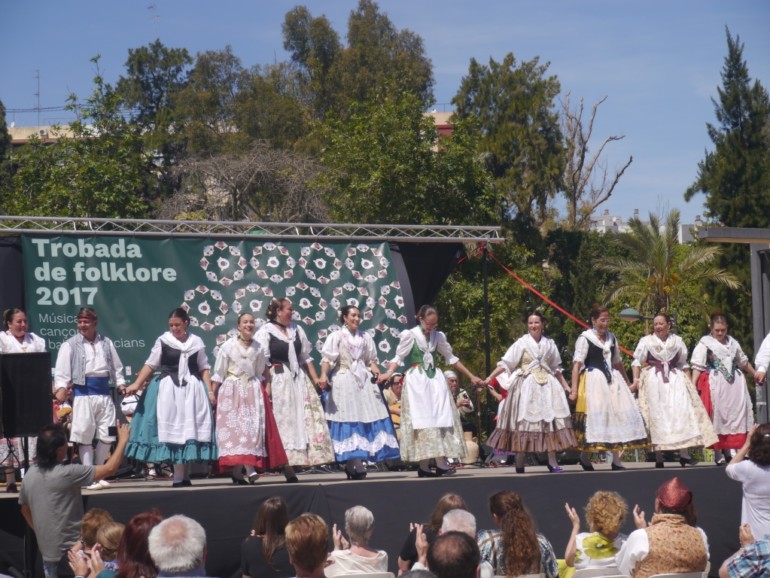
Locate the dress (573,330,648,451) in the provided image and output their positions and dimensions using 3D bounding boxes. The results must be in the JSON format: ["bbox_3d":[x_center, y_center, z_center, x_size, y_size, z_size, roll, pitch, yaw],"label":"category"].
[{"bbox_3d":[2.327,1.048,19.202,0.777,1.231,0.660,0,-2,-16],"label":"dress"}]

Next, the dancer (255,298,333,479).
[{"bbox_3d":[-0.870,0.970,17.768,0.722,1.740,0.570,0,-4,-27],"label":"dancer"}]

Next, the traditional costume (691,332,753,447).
[{"bbox_3d":[3.593,1.096,19.896,0.646,1.224,0.552,0,-4,-18],"label":"traditional costume"}]

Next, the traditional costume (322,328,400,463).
[{"bbox_3d":[-0.236,1.025,17.982,0.741,1.289,0.607,0,-4,-21],"label":"traditional costume"}]

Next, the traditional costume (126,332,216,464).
[{"bbox_3d":[-1.981,1.016,17.345,0.846,1.213,0.720,0,-3,-26],"label":"traditional costume"}]

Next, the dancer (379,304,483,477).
[{"bbox_3d":[0.447,0.998,18.382,0.992,1.675,0.660,-1,-2,-13],"label":"dancer"}]

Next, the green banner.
[{"bbox_3d":[-2.180,0.277,24.100,5.000,1.820,0.150,0,-4,-25],"label":"green banner"}]

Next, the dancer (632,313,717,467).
[{"bbox_3d":[3.035,1.061,19.530,0.872,1.614,0.680,-1,-2,-6],"label":"dancer"}]

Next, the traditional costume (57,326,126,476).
[{"bbox_3d":[-2.684,1.031,16.974,0.589,1.308,0.368,0,-4,-14],"label":"traditional costume"}]

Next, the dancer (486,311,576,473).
[{"bbox_3d":[1.477,1.043,18.838,0.855,1.633,0.662,0,-4,-15],"label":"dancer"}]

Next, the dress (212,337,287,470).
[{"bbox_3d":[-1.269,1.094,17.633,0.695,1.280,0.660,-1,-2,-12],"label":"dress"}]

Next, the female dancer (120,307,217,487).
[{"bbox_3d":[-1.964,0.989,17.118,0.817,1.639,0.662,0,-4,-20],"label":"female dancer"}]

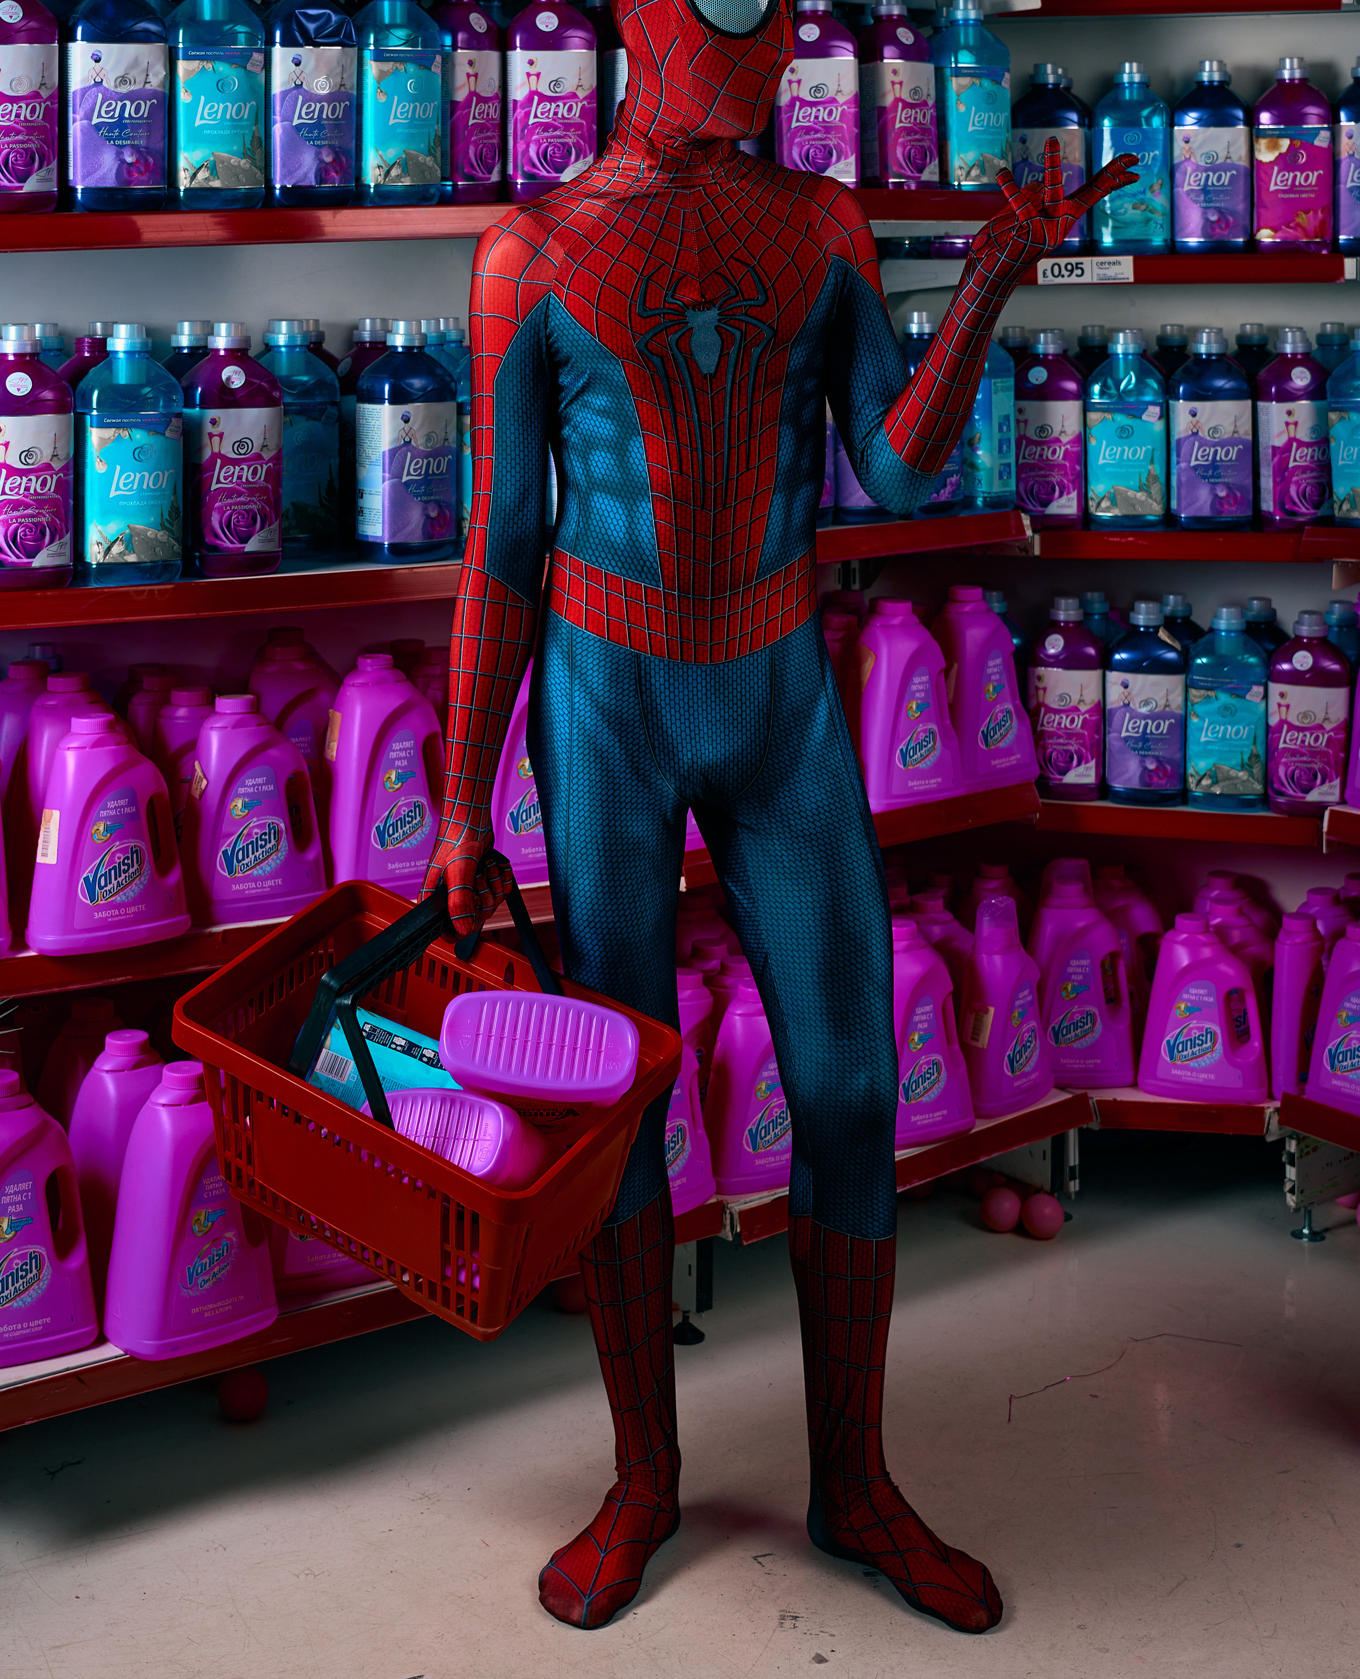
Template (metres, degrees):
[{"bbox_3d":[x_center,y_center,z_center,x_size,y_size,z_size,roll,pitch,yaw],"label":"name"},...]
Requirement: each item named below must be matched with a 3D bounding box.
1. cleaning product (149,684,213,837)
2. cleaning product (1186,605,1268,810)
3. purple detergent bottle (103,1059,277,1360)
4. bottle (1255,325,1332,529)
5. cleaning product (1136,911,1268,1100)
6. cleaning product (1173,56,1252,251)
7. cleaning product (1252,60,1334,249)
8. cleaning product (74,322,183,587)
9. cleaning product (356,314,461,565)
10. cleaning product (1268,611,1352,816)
[{"bbox_3d":[-0.598,-0.051,2.480,0.185,0.265,0.100,-8,13,-37],"label":"cleaning product"},{"bbox_3d":[0.808,-0.197,2.930,0.116,0.288,0.086,2,9,15],"label":"cleaning product"},{"bbox_3d":[-0.559,0.410,2.270,0.112,0.280,0.182,8,12,42],"label":"purple detergent bottle"},{"bbox_3d":[0.930,-0.626,3.000,0.120,0.298,0.086,-4,14,-17],"label":"bottle"},{"bbox_3d":[0.753,0.238,2.860,0.184,0.245,0.100,2,9,13],"label":"cleaning product"},{"bbox_3d":[0.824,-1.060,3.070,0.120,0.298,0.086,4,14,17],"label":"cleaning product"},{"bbox_3d":[0.927,-1.039,3.000,0.116,0.288,0.086,2,9,12],"label":"cleaning product"},{"bbox_3d":[-0.638,-0.450,2.310,0.120,0.298,0.086,-8,16,-31],"label":"cleaning product"},{"bbox_3d":[-0.338,-0.493,2.460,0.120,0.290,0.080,-7,12,-34],"label":"cleaning product"},{"bbox_3d":[0.928,-0.187,2.920,0.116,0.288,0.086,4,10,23],"label":"cleaning product"}]

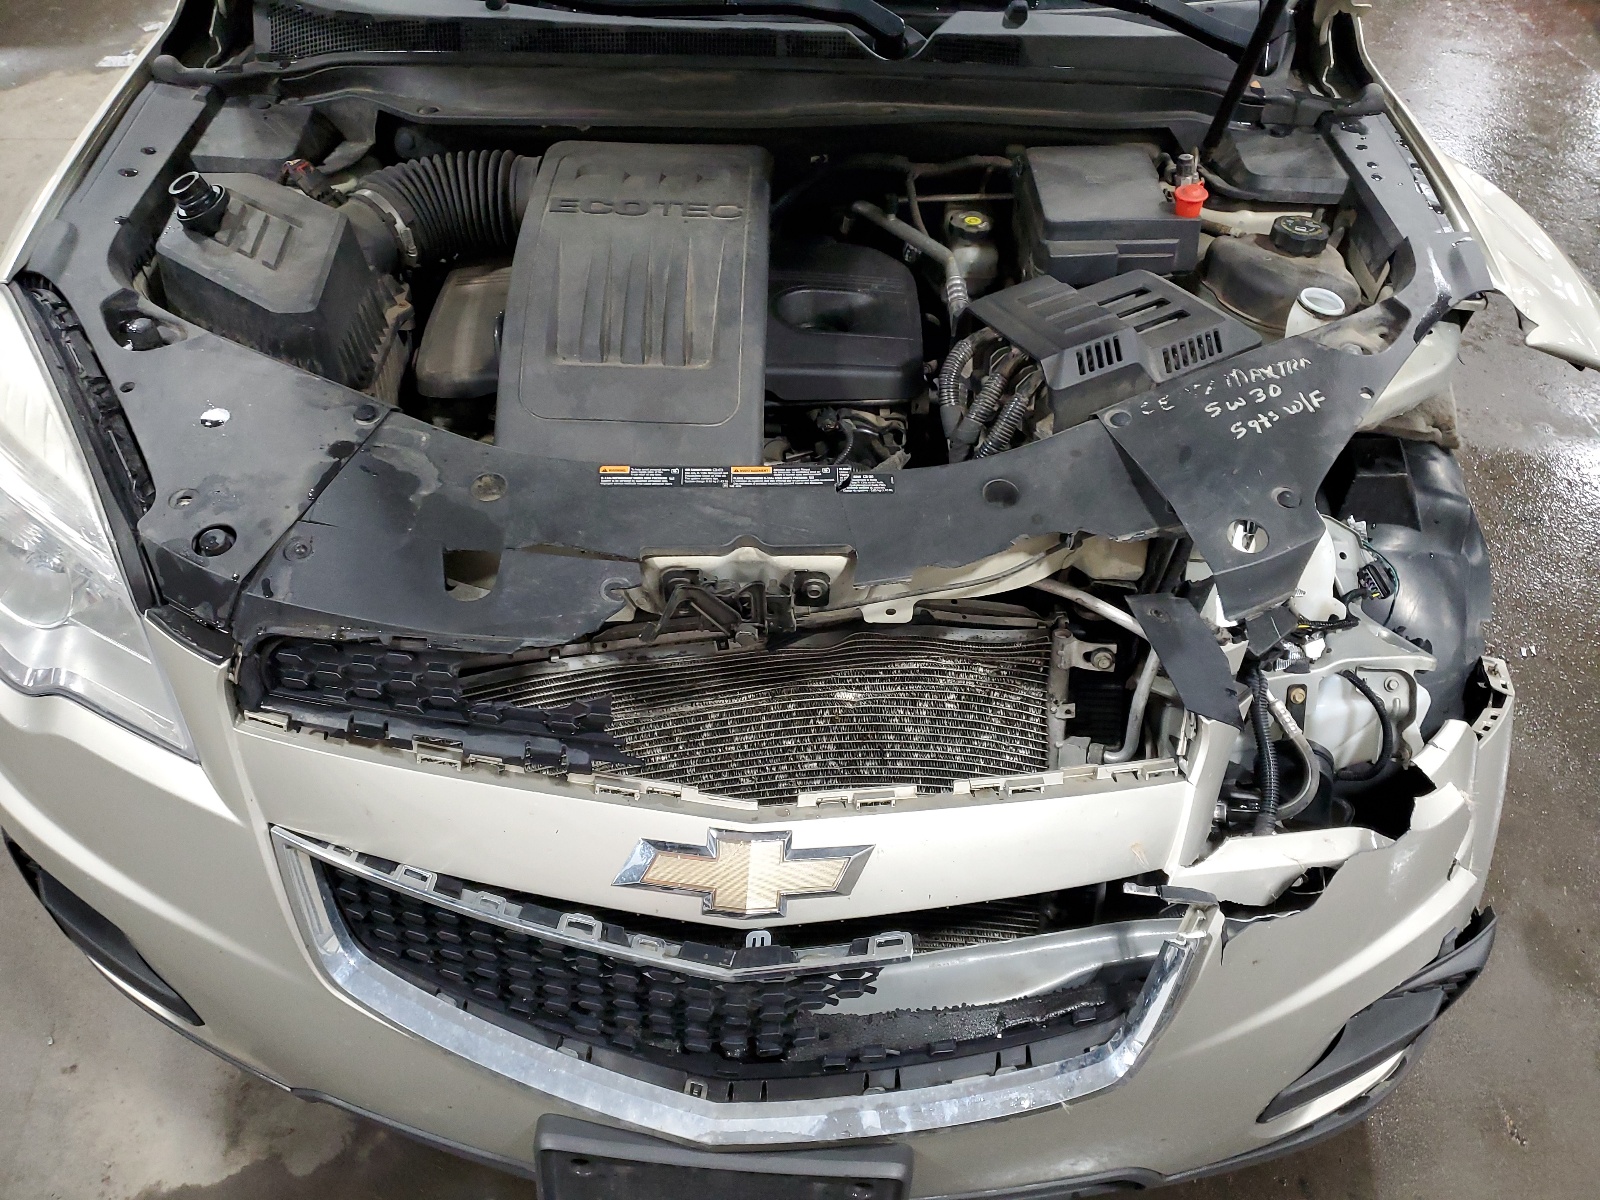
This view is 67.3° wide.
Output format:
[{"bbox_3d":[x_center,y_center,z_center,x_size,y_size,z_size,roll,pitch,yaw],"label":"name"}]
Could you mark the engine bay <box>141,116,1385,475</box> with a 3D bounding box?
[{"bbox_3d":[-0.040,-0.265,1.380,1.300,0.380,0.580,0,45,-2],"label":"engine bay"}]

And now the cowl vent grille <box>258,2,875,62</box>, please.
[{"bbox_3d":[-0.292,-0.705,1.490,0.740,0.070,0.110,0,45,-2],"label":"cowl vent grille"}]

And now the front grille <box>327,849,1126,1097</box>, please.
[{"bbox_3d":[-0.060,0.335,1.095,0.720,0.190,0.150,0,45,-2],"label":"front grille"}]

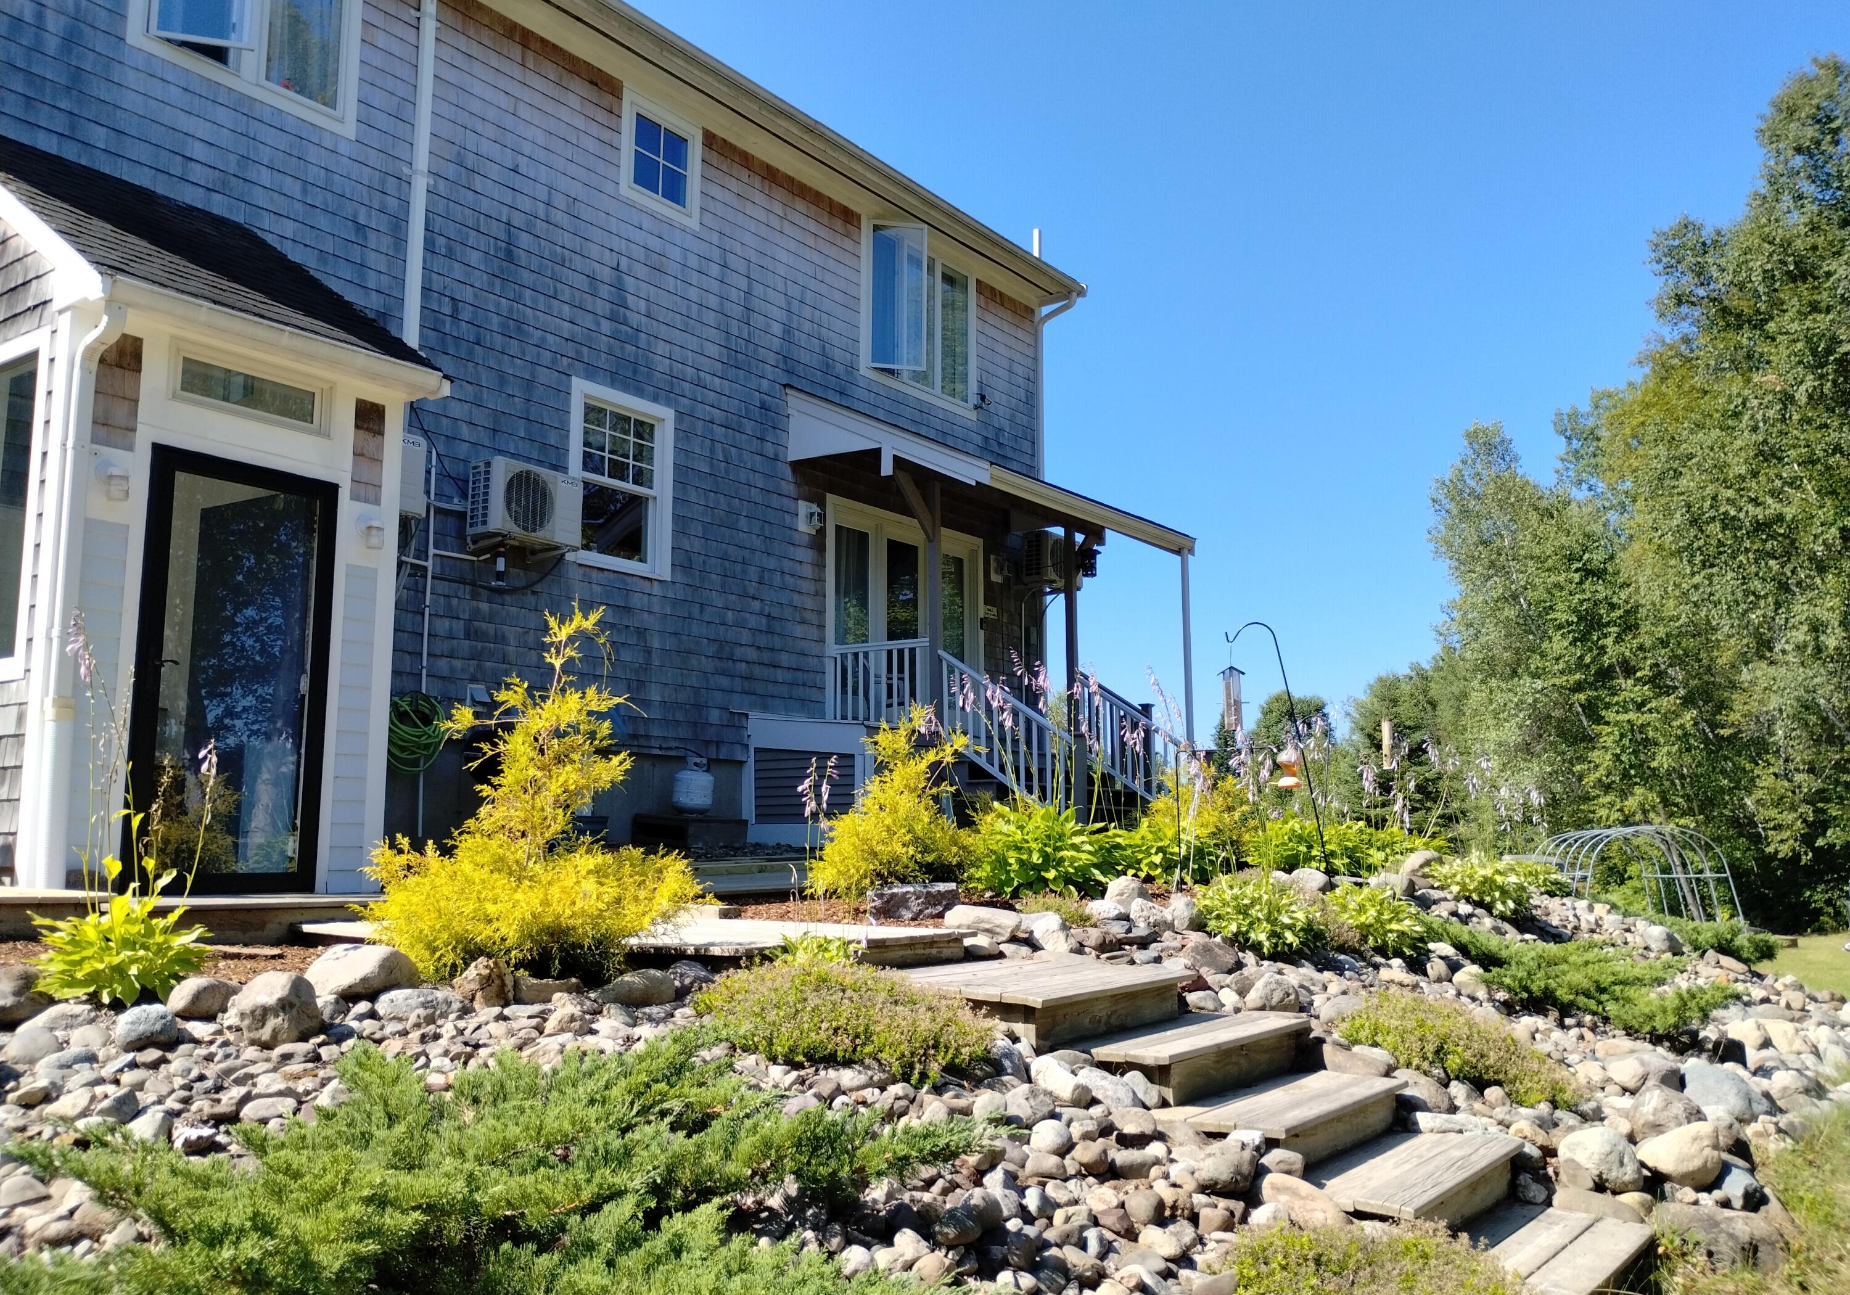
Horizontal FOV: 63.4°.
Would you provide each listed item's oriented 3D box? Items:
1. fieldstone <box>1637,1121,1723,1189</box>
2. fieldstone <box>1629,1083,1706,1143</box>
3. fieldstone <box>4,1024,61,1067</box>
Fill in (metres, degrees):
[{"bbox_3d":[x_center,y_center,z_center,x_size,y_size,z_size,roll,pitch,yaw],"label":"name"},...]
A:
[{"bbox_3d":[2.419,1.626,4.800,0.265,0.185,0.230,-4,-9,26],"label":"fieldstone"},{"bbox_3d":[2.524,1.595,5.100,0.260,0.210,0.230,-4,-9,25],"label":"fieldstone"},{"bbox_3d":[-2.232,0.997,3.750,0.138,0.095,0.120,5,-9,-30],"label":"fieldstone"}]

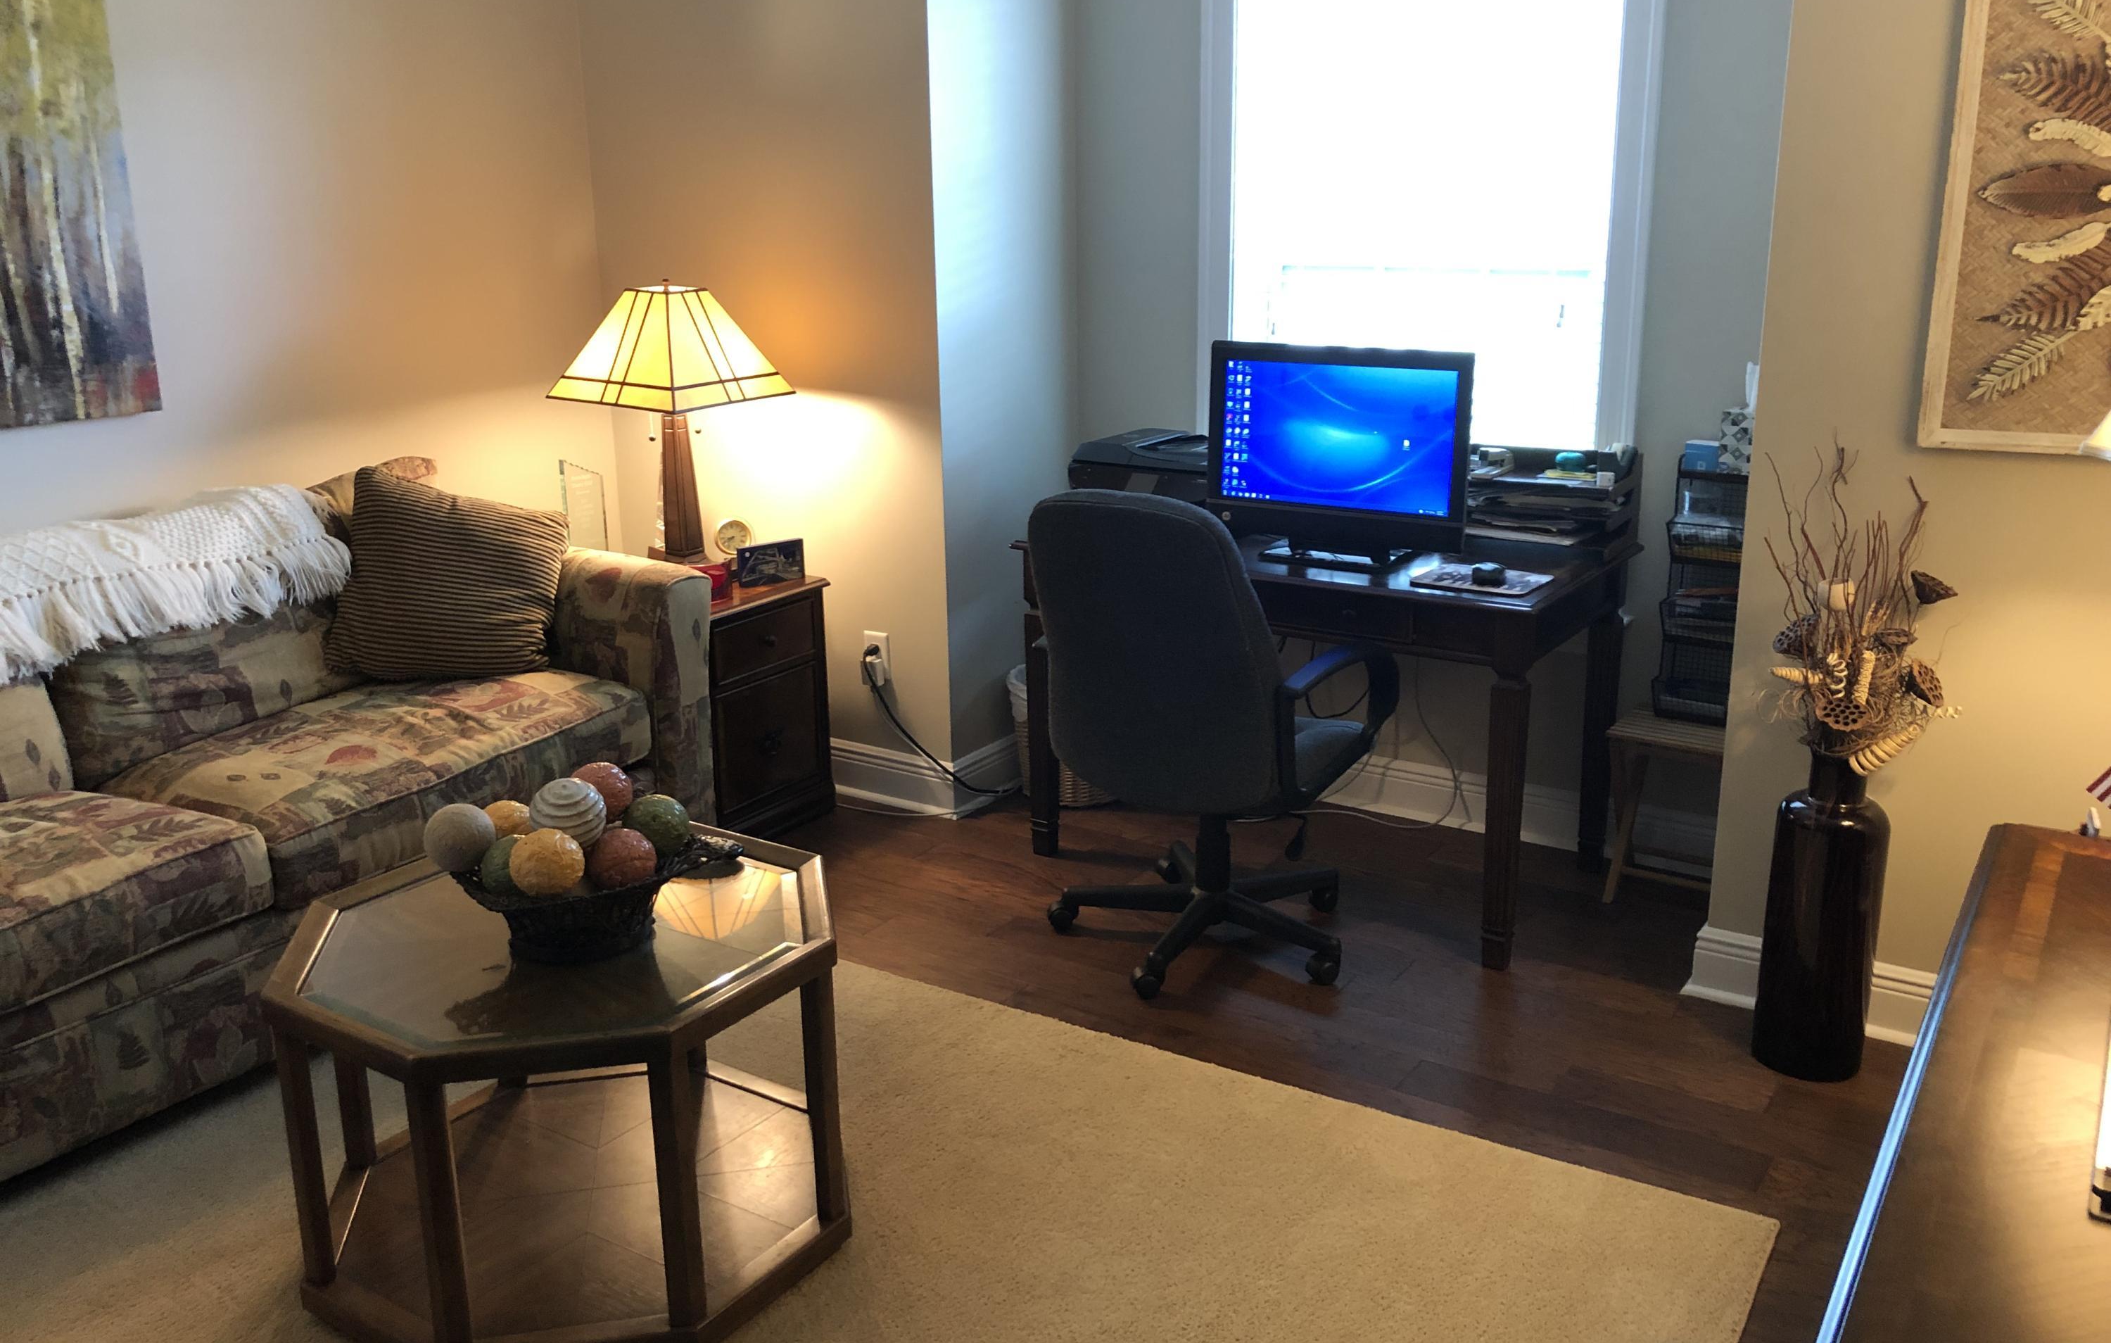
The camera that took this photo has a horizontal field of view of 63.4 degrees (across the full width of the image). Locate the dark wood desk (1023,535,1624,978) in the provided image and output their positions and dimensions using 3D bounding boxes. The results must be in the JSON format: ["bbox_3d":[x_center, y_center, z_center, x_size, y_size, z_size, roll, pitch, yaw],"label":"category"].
[{"bbox_3d":[0.566,0.088,3.811,1.192,0.752,0.636,9,19,31],"label":"dark wood desk"}]

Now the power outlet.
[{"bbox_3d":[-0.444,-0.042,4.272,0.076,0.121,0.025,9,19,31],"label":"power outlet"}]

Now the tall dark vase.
[{"bbox_3d":[1.375,0.415,3.027,0.205,0.590,0.205,9,19,32],"label":"tall dark vase"}]

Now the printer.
[{"bbox_3d":[0.319,-0.468,4.107,0.440,0.205,0.400,9,19,32],"label":"printer"}]

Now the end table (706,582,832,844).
[{"bbox_3d":[-0.923,0.073,4.242,0.606,0.591,0.475,9,19,31],"label":"end table"}]

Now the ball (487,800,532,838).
[{"bbox_3d":[-0.815,0.240,2.540,0.098,0.098,0.098,-1,16,0],"label":"ball"}]

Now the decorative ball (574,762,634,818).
[{"bbox_3d":[-0.693,0.186,2.616,0.096,0.096,0.096,-1,16,0],"label":"decorative ball"}]

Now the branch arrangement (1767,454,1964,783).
[{"bbox_3d":[1.320,-0.086,2.806,0.293,0.555,0.273,9,19,31],"label":"branch arrangement"}]

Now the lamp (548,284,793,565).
[{"bbox_3d":[-0.924,-0.590,4.186,0.400,0.710,0.400,9,19,32],"label":"lamp"}]

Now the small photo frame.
[{"bbox_3d":[-0.719,-0.272,4.301,0.174,0.097,0.030,-12,9,-34],"label":"small photo frame"}]

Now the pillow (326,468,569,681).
[{"bbox_3d":[-1.282,-0.199,3.588,0.475,0.444,0.162,2,-3,-7],"label":"pillow"}]

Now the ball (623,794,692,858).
[{"bbox_3d":[-0.590,0.230,2.530,0.100,0.100,0.100,-1,16,0],"label":"ball"}]

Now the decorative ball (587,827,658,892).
[{"bbox_3d":[-0.620,0.269,2.444,0.101,0.101,0.101,-1,16,0],"label":"decorative ball"}]

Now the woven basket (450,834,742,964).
[{"bbox_3d":[-0.657,0.310,2.428,0.414,0.131,0.253,-4,16,-10],"label":"woven basket"}]

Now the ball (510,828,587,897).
[{"bbox_3d":[-0.712,0.267,2.397,0.103,0.103,0.103,-1,16,0],"label":"ball"}]

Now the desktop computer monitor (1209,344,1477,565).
[{"bbox_3d":[0.592,-0.456,3.583,0.586,0.419,0.202,9,19,31],"label":"desktop computer monitor"}]

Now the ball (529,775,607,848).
[{"bbox_3d":[-0.707,0.209,2.479,0.109,0.109,0.109,-1,16,0],"label":"ball"}]

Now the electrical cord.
[{"bbox_3d":[-0.300,0.121,4.325,0.293,0.414,0.283,9,19,31],"label":"electrical cord"}]

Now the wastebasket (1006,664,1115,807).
[{"bbox_3d":[0.044,0.171,4.459,0.270,0.310,0.270,9,19,32],"label":"wastebasket"}]

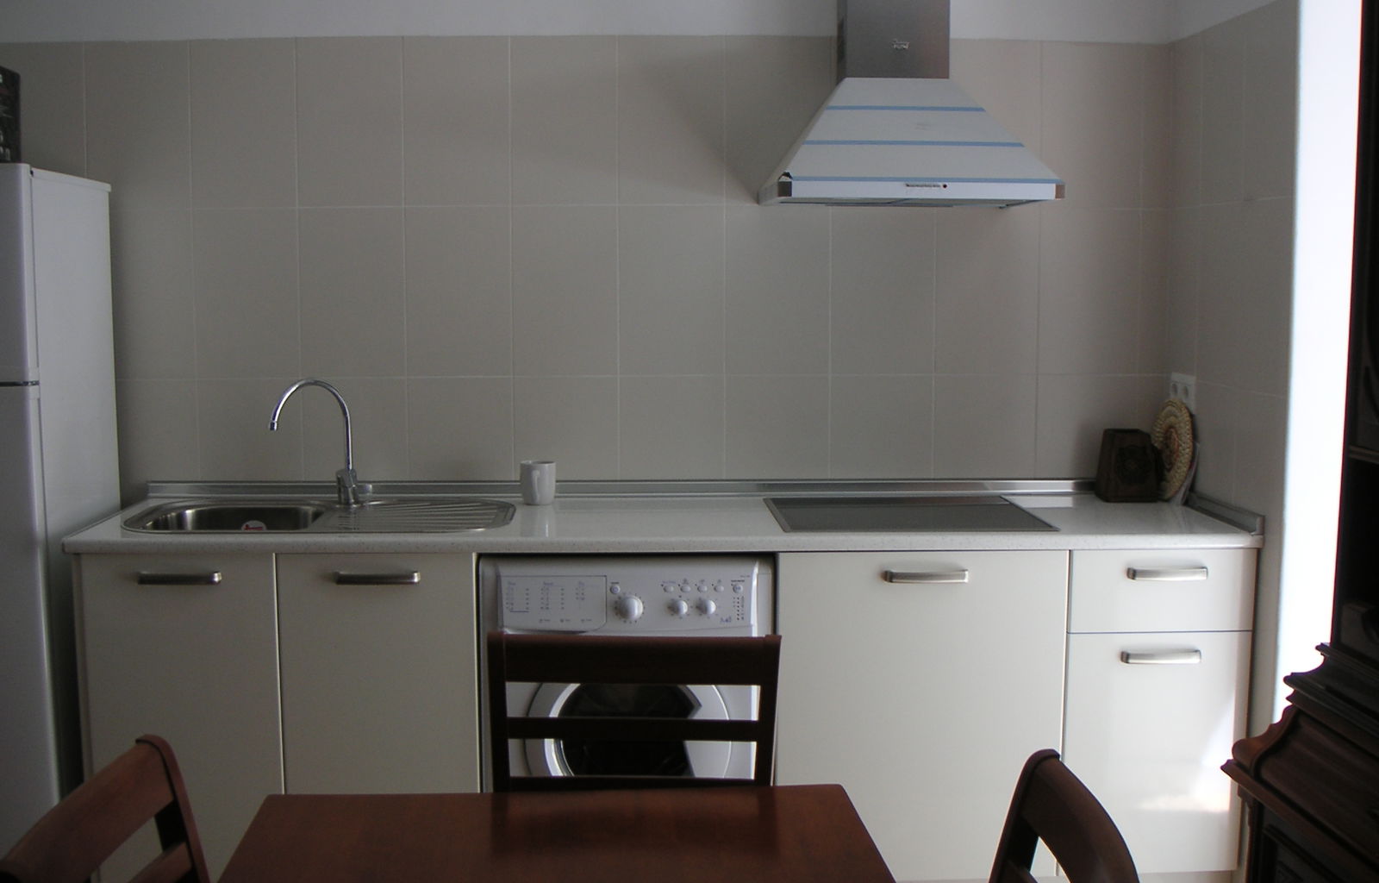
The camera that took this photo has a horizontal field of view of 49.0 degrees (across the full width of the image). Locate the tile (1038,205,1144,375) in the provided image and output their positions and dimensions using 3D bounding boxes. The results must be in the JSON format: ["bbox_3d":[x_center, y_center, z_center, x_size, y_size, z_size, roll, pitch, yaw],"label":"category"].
[{"bbox_3d":[0.953,-0.354,3.601,0.250,0.396,0.010,0,6,-2],"label":"tile"}]

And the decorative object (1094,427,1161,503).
[{"bbox_3d":[1.013,0.052,3.511,0.128,0.167,0.105,0,6,-2],"label":"decorative object"}]

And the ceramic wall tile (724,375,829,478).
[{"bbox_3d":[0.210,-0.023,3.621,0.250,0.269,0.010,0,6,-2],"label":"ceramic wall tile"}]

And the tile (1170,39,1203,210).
[{"bbox_3d":[1.146,-0.730,3.474,0.010,0.394,0.201,0,6,-2],"label":"tile"}]

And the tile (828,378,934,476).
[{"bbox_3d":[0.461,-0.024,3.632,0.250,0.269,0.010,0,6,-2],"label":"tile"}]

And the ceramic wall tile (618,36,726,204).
[{"bbox_3d":[-0.041,-0.743,3.518,0.250,0.396,0.010,0,6,-2],"label":"ceramic wall tile"}]

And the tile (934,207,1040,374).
[{"bbox_3d":[0.706,-0.357,3.600,0.250,0.400,0.010,0,6,-2],"label":"tile"}]

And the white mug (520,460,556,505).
[{"bbox_3d":[-0.346,0.096,3.453,0.083,0.096,0.112,0,6,-2],"label":"white mug"}]

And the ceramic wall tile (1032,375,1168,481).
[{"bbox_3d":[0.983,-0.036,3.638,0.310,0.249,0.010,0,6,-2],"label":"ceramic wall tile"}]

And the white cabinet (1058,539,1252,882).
[{"bbox_3d":[0.944,0.530,3.385,0.400,0.700,0.580,0,5,-1],"label":"white cabinet"}]

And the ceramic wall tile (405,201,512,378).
[{"bbox_3d":[-0.541,-0.349,3.541,0.250,0.396,0.010,0,6,-2],"label":"ceramic wall tile"}]

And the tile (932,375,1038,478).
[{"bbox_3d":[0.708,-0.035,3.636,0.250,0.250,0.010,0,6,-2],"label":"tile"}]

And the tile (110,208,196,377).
[{"bbox_3d":[-1.272,-0.342,3.523,0.250,0.400,0.010,0,6,-2],"label":"tile"}]

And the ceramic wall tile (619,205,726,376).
[{"bbox_3d":[-0.043,-0.355,3.571,0.250,0.400,0.010,0,6,-2],"label":"ceramic wall tile"}]

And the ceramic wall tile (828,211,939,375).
[{"bbox_3d":[0.460,-0.356,3.595,0.250,0.400,0.010,0,6,-2],"label":"ceramic wall tile"}]

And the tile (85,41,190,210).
[{"bbox_3d":[-1.276,-0.733,3.511,0.250,0.398,0.010,0,5,-1],"label":"tile"}]

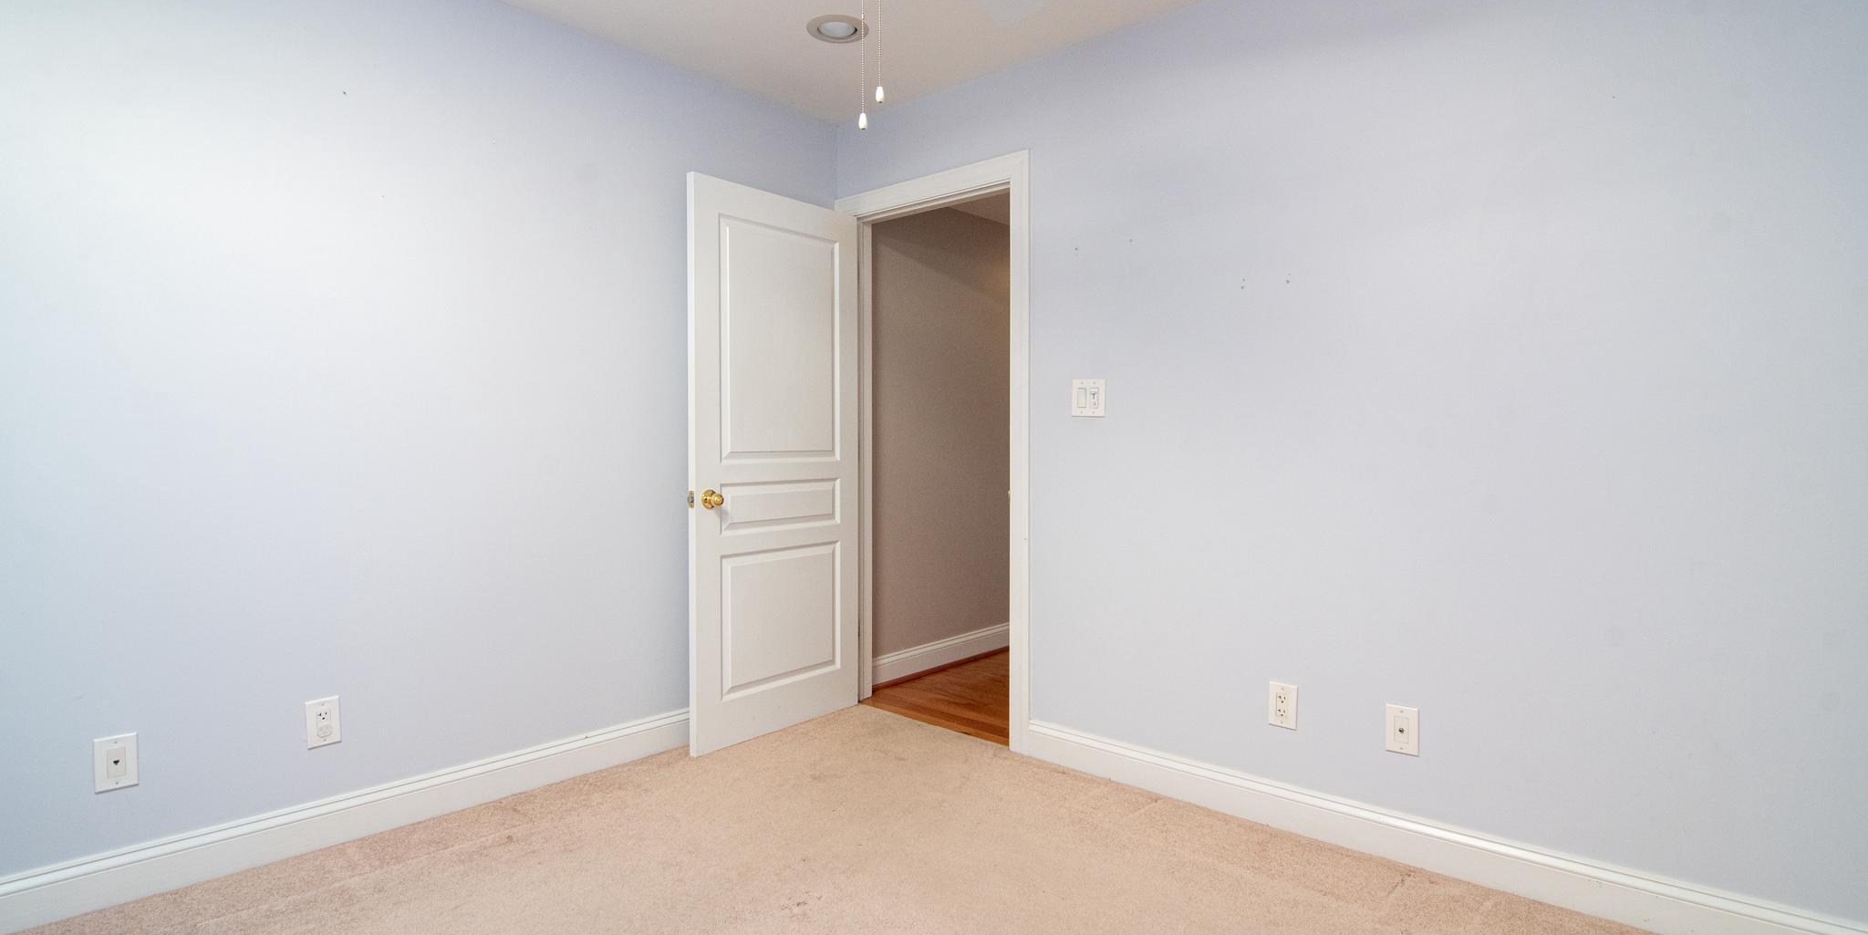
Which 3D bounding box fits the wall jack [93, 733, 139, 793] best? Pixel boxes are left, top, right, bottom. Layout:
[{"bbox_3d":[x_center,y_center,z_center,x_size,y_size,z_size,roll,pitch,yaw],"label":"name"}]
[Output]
[{"bbox_3d":[-1.898,0.687,1.928,0.010,0.125,0.079,2,2,43],"label":"wall jack"}]

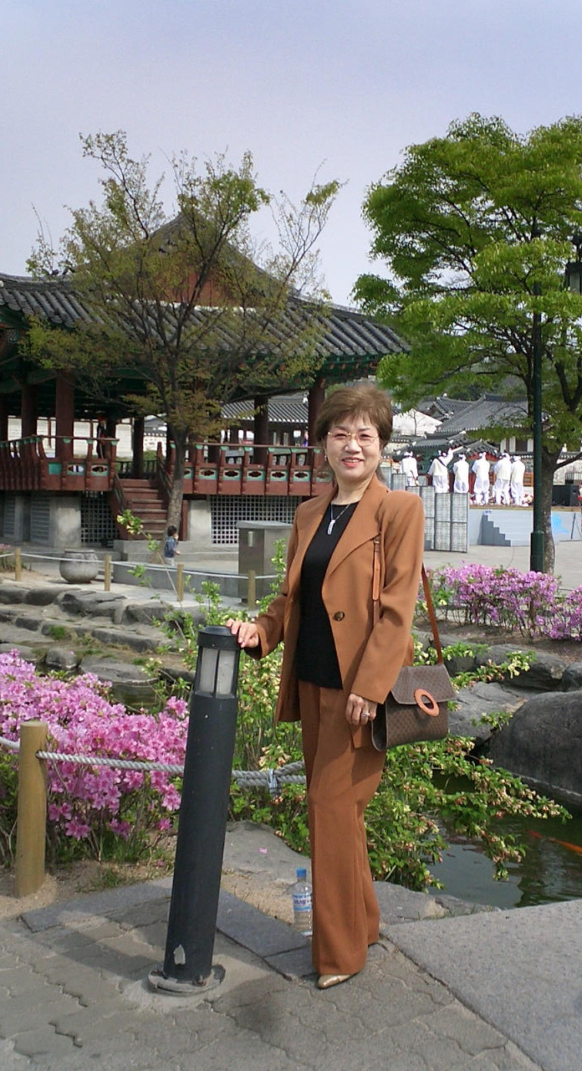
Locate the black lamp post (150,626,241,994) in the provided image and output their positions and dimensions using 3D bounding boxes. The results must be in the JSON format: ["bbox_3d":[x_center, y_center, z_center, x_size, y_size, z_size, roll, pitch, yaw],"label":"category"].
[{"bbox_3d":[-0.237,0.731,3.120,0.212,0.945,0.212,5,1,0],"label":"black lamp post"}]

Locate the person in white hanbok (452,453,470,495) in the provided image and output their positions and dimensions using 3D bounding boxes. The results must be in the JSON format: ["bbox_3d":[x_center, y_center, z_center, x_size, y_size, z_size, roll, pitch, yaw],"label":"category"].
[{"bbox_3d":[5.280,-1.725,35.500,0.560,1.630,0.420,0,2,-12],"label":"person in white hanbok"}]

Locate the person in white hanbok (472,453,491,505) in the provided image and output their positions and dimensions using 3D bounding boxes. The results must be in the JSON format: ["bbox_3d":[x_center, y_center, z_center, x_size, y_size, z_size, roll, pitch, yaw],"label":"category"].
[{"bbox_3d":[6.069,-1.827,36.500,0.540,1.660,0.420,0,2,-18],"label":"person in white hanbok"}]

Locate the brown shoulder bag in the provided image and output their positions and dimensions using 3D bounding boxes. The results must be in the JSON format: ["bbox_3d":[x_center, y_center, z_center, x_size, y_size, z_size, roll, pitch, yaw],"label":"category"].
[{"bbox_3d":[0.330,0.300,3.100,0.210,0.560,0.120,0,3,-30],"label":"brown shoulder bag"}]

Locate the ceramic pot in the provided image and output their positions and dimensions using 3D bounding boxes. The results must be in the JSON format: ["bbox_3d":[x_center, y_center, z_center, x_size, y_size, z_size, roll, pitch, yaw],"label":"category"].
[{"bbox_3d":[-3.532,0.496,19.100,0.650,0.570,0.650,0,2,0],"label":"ceramic pot"}]

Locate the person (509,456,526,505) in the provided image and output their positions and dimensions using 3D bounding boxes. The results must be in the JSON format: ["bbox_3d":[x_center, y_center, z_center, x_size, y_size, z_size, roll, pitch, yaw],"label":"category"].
[{"bbox_3d":[7.190,-1.738,36.300,0.520,1.620,0.420,0,2,-20],"label":"person"}]

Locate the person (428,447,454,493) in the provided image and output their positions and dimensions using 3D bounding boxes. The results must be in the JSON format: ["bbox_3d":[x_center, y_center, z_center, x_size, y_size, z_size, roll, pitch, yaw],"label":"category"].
[{"bbox_3d":[4.775,-1.926,36.600,0.800,1.760,0.500,1,2,-6],"label":"person"}]

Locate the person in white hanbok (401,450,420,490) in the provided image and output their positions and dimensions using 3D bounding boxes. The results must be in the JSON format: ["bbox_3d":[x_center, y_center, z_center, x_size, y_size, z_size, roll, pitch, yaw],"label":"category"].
[{"bbox_3d":[3.718,-1.787,35.700,0.580,1.660,0.420,0,2,-6],"label":"person in white hanbok"}]

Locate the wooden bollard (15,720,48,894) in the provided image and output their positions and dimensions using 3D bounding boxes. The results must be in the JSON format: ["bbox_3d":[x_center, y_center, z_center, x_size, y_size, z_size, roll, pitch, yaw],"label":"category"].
[{"bbox_3d":[-0.827,0.871,3.650,0.095,0.545,0.095,1,2,0],"label":"wooden bollard"}]

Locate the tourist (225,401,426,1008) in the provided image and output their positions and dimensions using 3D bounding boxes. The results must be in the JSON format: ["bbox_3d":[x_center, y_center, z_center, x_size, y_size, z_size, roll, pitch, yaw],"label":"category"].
[{"bbox_3d":[0.095,0.395,3.130,0.560,1.620,0.420,1,2,22],"label":"tourist"}]

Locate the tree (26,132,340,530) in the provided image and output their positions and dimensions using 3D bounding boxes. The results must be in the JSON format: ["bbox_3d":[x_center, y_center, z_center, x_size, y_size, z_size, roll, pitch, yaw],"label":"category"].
[{"bbox_3d":[-2.082,-3.578,22.000,6.100,8.400,5.800,0,2,0],"label":"tree"}]

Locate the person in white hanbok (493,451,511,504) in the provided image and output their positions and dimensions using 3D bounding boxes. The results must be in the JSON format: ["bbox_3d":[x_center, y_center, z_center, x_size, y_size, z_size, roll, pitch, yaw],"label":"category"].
[{"bbox_3d":[6.718,-1.822,36.400,0.560,1.660,0.460,0,2,-25],"label":"person in white hanbok"}]

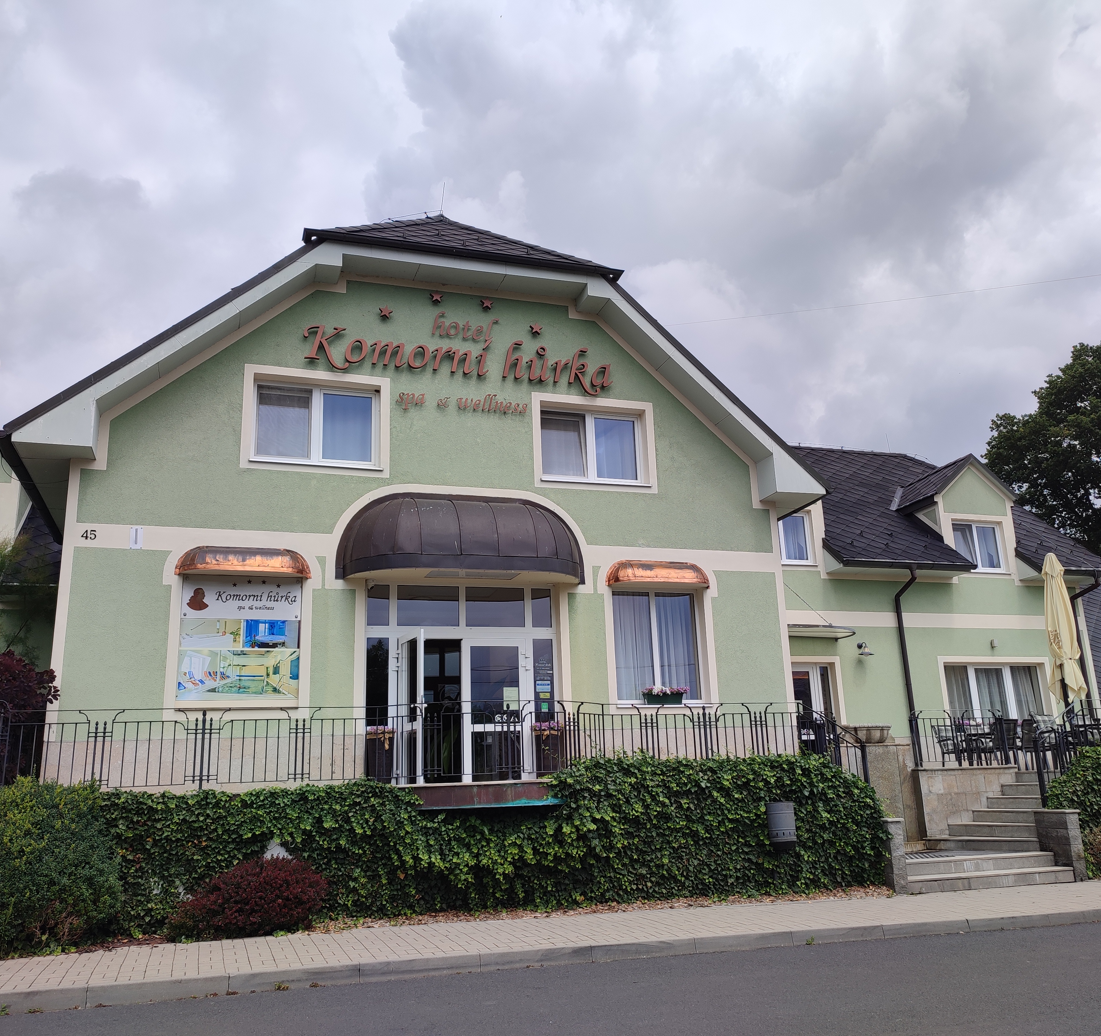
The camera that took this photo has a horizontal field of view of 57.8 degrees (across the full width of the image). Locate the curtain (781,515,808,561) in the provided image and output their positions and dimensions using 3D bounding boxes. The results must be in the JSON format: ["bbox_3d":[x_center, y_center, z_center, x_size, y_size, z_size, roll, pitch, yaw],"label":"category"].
[{"bbox_3d":[5.326,0.389,21.727,0.820,1.120,0.100,3,-14,-19],"label":"curtain"}]

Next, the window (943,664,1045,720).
[{"bbox_3d":[10.074,3.976,22.412,2.840,1.410,0.150,3,-14,-19],"label":"window"}]

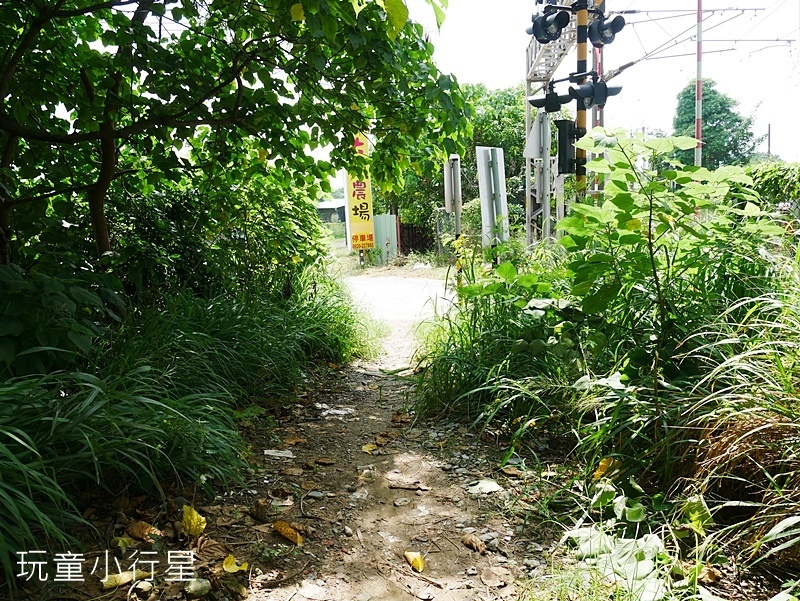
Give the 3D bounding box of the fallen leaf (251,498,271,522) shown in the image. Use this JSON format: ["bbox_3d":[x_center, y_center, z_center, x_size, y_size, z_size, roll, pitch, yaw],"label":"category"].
[{"bbox_3d":[-0.696,1.055,3.253,0.085,0.050,0.085,0,6,10],"label":"fallen leaf"}]

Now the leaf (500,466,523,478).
[{"bbox_3d":[0.639,0.985,3.712,0.113,0.030,0.068,2,7,30],"label":"leaf"}]

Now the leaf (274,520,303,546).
[{"bbox_3d":[-0.524,1.093,3.042,0.143,0.043,0.067,4,8,43],"label":"leaf"}]

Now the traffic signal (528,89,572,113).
[{"bbox_3d":[2.208,-2.934,9.500,0.670,0.300,0.300,1,6,18],"label":"traffic signal"}]

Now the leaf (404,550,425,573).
[{"bbox_3d":[0.061,1.110,2.756,0.054,0.043,0.092,-6,7,-35],"label":"leaf"}]

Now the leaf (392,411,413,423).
[{"bbox_3d":[0.019,0.865,4.826,0.142,0.044,0.106,-1,6,5],"label":"leaf"}]

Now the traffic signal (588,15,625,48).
[{"bbox_3d":[2.548,-3.316,8.000,0.297,0.313,0.376,-5,7,-28],"label":"traffic signal"}]

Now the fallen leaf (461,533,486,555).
[{"bbox_3d":[0.328,1.084,2.891,0.109,0.046,0.056,3,8,40],"label":"fallen leaf"}]

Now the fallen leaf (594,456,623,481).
[{"bbox_3d":[1.154,0.933,3.603,0.140,0.089,0.094,-5,7,-30],"label":"fallen leaf"}]

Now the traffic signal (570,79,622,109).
[{"bbox_3d":[2.411,-2.551,8.000,0.592,0.321,0.300,-3,6,-12],"label":"traffic signal"}]

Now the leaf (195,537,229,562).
[{"bbox_3d":[-0.835,1.103,2.869,0.140,0.040,0.110,-5,7,-30],"label":"leaf"}]

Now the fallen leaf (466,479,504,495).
[{"bbox_3d":[0.466,1.013,3.526,0.185,0.030,0.130,0,6,10],"label":"fallen leaf"}]

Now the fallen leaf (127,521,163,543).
[{"bbox_3d":[-1.206,1.091,3.058,0.150,0.040,0.090,-5,7,-30],"label":"fallen leaf"}]

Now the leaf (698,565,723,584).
[{"bbox_3d":[1.240,1.094,2.585,0.090,0.035,0.075,1,6,20],"label":"leaf"}]

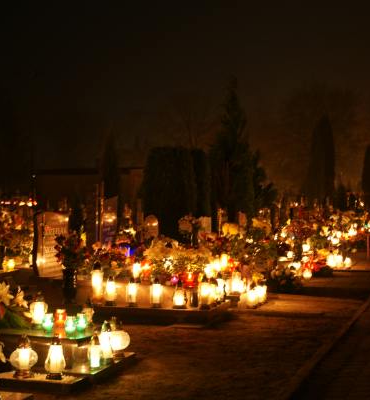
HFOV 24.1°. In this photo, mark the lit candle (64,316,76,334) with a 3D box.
[{"bbox_3d":[-0.974,1.060,7.350,0.096,0.150,0.096,0,1,-8],"label":"lit candle"}]

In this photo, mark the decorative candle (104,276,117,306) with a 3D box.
[{"bbox_3d":[-0.845,1.045,9.900,0.137,0.340,0.137,0,1,-5],"label":"decorative candle"}]

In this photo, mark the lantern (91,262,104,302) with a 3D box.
[{"bbox_3d":[-0.926,0.873,9.200,0.130,0.413,0.130,0,1,0],"label":"lantern"}]

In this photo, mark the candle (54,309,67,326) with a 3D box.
[{"bbox_3d":[-0.960,0.912,6.698,0.097,0.143,0.097,0,1,0],"label":"candle"}]

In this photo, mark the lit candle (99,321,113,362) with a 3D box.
[{"bbox_3d":[-0.661,1.192,7.300,0.120,0.345,0.120,0,1,-5],"label":"lit candle"}]

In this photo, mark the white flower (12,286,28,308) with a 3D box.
[{"bbox_3d":[-1.294,0.765,6.796,0.123,0.163,0.118,0,1,-30],"label":"white flower"}]

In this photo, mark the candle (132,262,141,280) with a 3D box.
[{"bbox_3d":[-0.535,0.796,9.653,0.099,0.187,0.099,0,1,0],"label":"candle"}]

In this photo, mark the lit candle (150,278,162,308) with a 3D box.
[{"bbox_3d":[-0.305,0.967,8.963,0.116,0.300,0.116,0,1,0],"label":"lit candle"}]

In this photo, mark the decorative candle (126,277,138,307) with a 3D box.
[{"bbox_3d":[-0.605,1.051,9.900,0.132,0.335,0.132,0,1,-3],"label":"decorative candle"}]

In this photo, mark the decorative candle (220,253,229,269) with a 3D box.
[{"bbox_3d":[0.494,0.756,10.835,0.099,0.187,0.099,0,1,0],"label":"decorative candle"}]

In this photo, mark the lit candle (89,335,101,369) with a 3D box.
[{"bbox_3d":[-0.655,1.096,6.270,0.096,0.231,0.096,0,1,0],"label":"lit candle"}]

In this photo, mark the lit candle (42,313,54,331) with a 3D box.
[{"bbox_3d":[-1.028,0.919,6.500,0.085,0.136,0.085,0,1,0],"label":"lit candle"}]

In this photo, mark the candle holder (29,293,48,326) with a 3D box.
[{"bbox_3d":[-1.306,0.979,7.750,0.155,0.295,0.155,0,1,-10],"label":"candle holder"}]

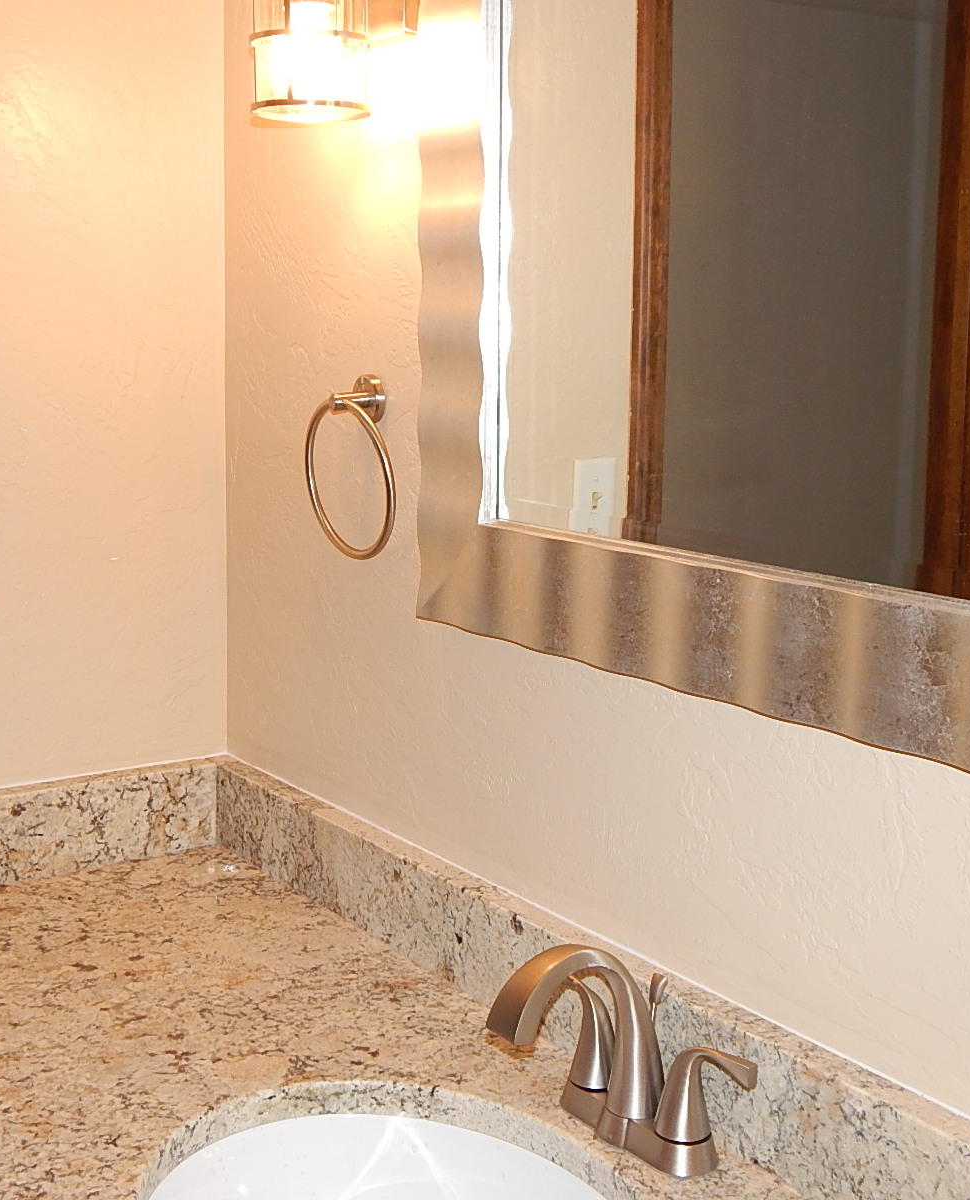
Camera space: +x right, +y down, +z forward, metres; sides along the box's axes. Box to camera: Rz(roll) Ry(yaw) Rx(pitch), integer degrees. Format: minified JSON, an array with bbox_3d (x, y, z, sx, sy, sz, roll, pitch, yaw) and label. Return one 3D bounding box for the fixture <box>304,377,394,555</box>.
[{"bbox_3d":[-0.129,-0.130,1.542,0.051,0.180,0.160,-5,12,-36],"label":"fixture"}]

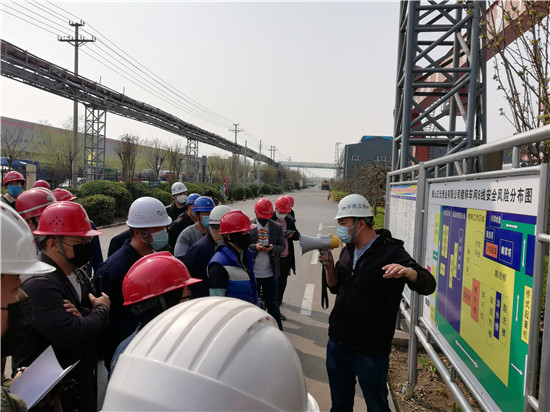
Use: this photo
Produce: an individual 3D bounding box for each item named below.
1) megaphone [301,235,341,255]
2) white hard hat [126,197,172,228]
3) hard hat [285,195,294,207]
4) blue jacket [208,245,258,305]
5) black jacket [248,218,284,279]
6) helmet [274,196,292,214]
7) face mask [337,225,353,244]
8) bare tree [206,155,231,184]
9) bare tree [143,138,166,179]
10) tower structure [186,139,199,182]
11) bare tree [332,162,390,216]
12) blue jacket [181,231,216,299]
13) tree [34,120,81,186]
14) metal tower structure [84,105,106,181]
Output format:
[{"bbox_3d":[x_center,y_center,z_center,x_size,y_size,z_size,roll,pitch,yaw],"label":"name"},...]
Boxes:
[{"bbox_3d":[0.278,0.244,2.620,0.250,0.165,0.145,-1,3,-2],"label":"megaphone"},{"bbox_3d":[-0.736,0.035,2.520,0.280,0.165,0.225,1,3,12],"label":"white hard hat"},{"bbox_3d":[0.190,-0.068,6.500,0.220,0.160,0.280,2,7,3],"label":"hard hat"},{"bbox_3d":[-0.315,0.549,3.250,0.290,0.610,0.440,3,3,30],"label":"blue jacket"},{"bbox_3d":[-0.097,0.486,4.900,0.460,0.690,0.340,2,3,7],"label":"black jacket"},{"bbox_3d":[0.115,-0.007,6.000,0.220,0.160,0.280,14,20,-10],"label":"helmet"},{"bbox_3d":[0.477,0.198,2.920,0.085,0.125,0.135,-4,5,-18],"label":"face mask"},{"bbox_3d":[-6.946,-3.606,51.962,2.900,5.280,2.900,2,3,6],"label":"bare tree"},{"bbox_3d":[-9.645,-2.859,34.962,2.300,5.300,2.300,2,3,6],"label":"bare tree"},{"bbox_3d":[-8.219,-3.881,42.559,0.840,5.500,0.840,2,3,7],"label":"tower structure"},{"bbox_3d":[5.525,-0.972,26.508,3.400,3.430,3.200,2,3,6],"label":"bare tree"},{"bbox_3d":[-0.663,0.605,4.150,0.340,0.720,0.500,3,3,20],"label":"blue jacket"},{"bbox_3d":[-12.094,-2.293,23.967,2.700,5.090,2.700,2,3,6],"label":"tree"},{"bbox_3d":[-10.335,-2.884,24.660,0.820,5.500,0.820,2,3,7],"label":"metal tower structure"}]

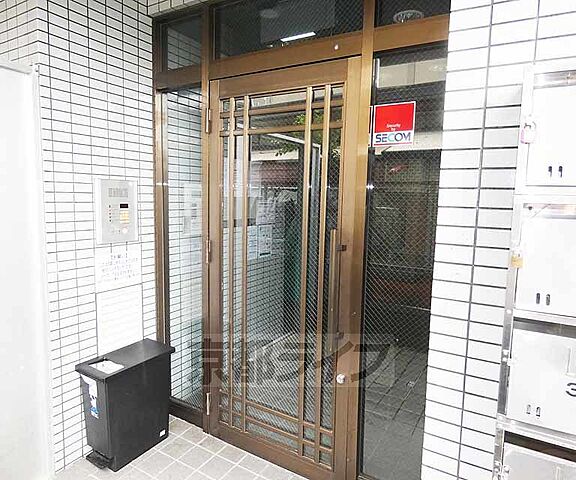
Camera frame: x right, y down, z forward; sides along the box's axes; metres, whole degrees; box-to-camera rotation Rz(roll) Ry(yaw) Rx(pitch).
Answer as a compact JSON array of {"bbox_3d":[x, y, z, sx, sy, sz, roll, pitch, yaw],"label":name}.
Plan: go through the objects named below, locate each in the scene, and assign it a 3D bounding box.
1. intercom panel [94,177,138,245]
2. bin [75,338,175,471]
[{"bbox_3d":[-0.987,-0.163,2.020,0.030,0.364,0.248,6,8,33],"label":"intercom panel"},{"bbox_3d":[-0.922,0.952,2.030,0.275,0.565,0.437,5,8,32],"label":"bin"}]

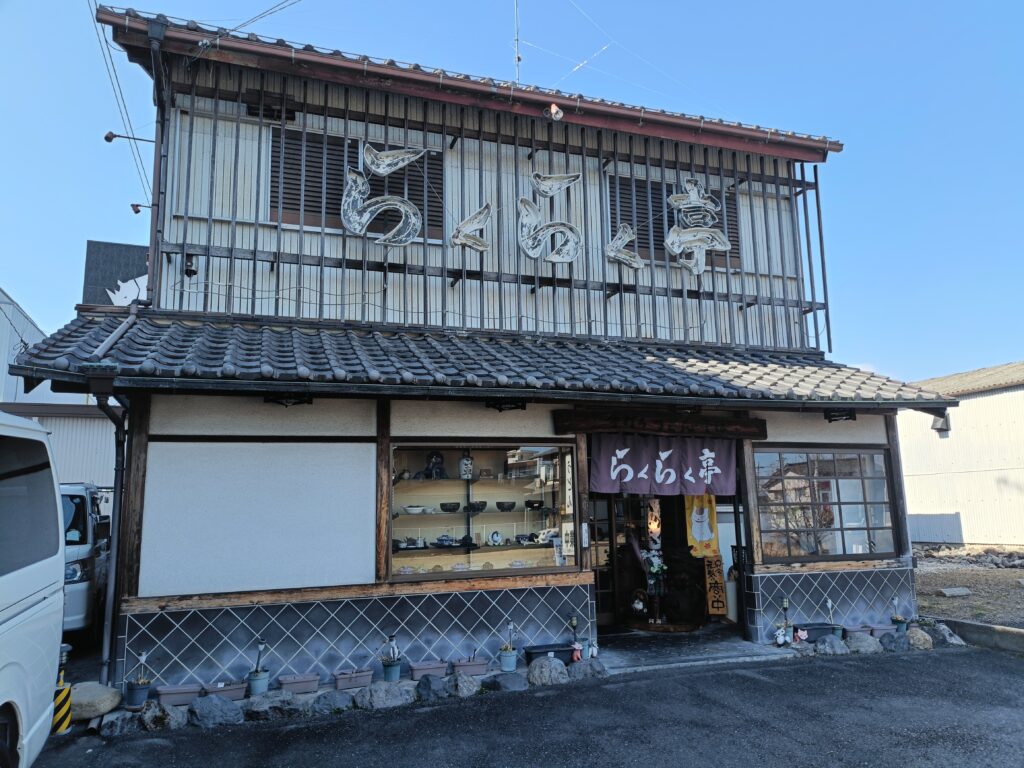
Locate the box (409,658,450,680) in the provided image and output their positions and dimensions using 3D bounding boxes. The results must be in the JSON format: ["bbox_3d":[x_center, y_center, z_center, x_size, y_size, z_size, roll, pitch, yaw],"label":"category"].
[{"bbox_3d":[-0.660,2.250,5.841,0.290,0.125,0.150,2,-9,-19],"label":"box"}]

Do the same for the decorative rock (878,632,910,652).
[{"bbox_3d":[3.840,2.593,7.420,0.278,0.175,0.208,2,-10,-19],"label":"decorative rock"}]

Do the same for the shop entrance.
[{"bbox_3d":[1.497,1.716,7.137,1.690,1.420,0.400,2,-9,-19],"label":"shop entrance"}]

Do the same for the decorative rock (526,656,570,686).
[{"bbox_3d":[0.312,2.414,6.209,0.358,0.207,0.269,2,-10,-19],"label":"decorative rock"}]

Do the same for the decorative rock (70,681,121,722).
[{"bbox_3d":[-2.934,2.231,5.191,0.360,0.245,0.280,2,-9,-19],"label":"decorative rock"}]

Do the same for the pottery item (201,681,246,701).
[{"bbox_3d":[-2.157,2.324,5.575,0.310,0.105,0.144,2,-10,-19],"label":"pottery item"}]

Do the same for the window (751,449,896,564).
[{"bbox_3d":[3.255,1.249,7.647,1.750,1.120,0.110,2,-9,-19],"label":"window"}]

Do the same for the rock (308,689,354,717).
[{"bbox_3d":[-1.362,2.410,5.596,0.327,0.156,0.229,2,-10,-19],"label":"rock"}]

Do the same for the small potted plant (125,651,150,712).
[{"bbox_3d":[-2.716,2.154,5.379,0.146,0.392,0.146,2,-10,-19],"label":"small potted plant"}]

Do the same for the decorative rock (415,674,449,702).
[{"bbox_3d":[-0.609,2.275,5.544,0.255,0.190,0.220,2,-9,-19],"label":"decorative rock"}]

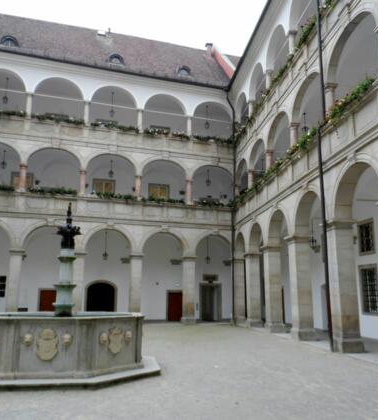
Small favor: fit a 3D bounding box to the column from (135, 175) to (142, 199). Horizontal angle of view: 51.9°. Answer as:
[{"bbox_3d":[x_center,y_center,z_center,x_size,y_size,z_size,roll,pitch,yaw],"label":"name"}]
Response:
[{"bbox_3d":[-3.203,-1.451,24.758,0.450,1.660,0.450,4,-13,-15],"label":"column"}]

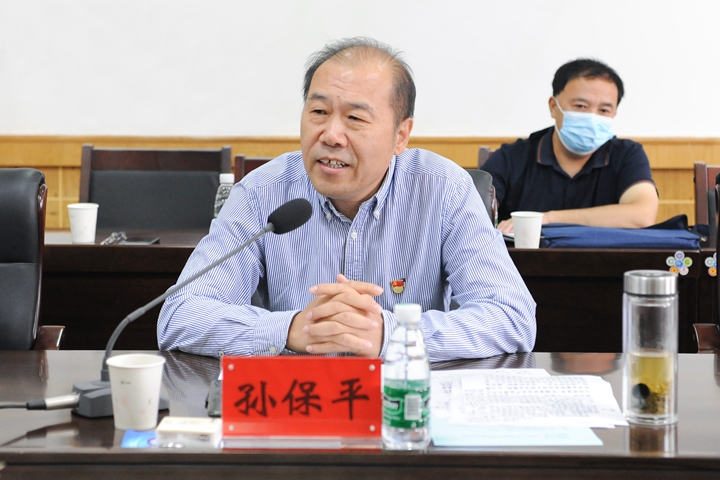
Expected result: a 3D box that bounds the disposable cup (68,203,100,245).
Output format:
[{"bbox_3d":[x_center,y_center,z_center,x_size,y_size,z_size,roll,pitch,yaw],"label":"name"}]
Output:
[{"bbox_3d":[-0.672,-0.041,2.520,0.077,0.087,0.077,0,5,0],"label":"disposable cup"}]

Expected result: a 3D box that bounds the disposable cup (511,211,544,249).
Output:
[{"bbox_3d":[0.390,-0.022,2.420,0.077,0.087,0.077,0,5,0],"label":"disposable cup"}]

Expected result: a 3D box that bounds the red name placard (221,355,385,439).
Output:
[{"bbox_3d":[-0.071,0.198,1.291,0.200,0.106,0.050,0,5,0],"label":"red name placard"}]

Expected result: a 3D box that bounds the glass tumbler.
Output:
[{"bbox_3d":[0.393,0.142,1.393,0.072,0.199,0.072,0,5,0],"label":"glass tumbler"}]

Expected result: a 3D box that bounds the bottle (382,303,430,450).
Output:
[{"bbox_3d":[0.058,0.166,1.275,0.059,0.174,0.059,0,5,0],"label":"bottle"}]

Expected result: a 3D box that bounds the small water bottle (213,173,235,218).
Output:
[{"bbox_3d":[-0.319,-0.079,2.490,0.059,0.174,0.059,0,5,0],"label":"small water bottle"}]

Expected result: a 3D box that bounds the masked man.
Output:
[{"bbox_3d":[0.574,0.108,2.868,0.490,1.220,0.680,1,5,6],"label":"masked man"}]

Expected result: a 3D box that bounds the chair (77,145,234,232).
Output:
[{"bbox_3d":[-0.662,0.208,2.977,0.500,0.980,0.580,1,5,6],"label":"chair"}]

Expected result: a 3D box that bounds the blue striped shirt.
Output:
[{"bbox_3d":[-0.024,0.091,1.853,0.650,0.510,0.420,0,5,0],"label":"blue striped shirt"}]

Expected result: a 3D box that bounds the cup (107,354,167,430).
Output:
[{"bbox_3d":[-0.291,0.201,1.357,0.077,0.087,0.077,0,5,0],"label":"cup"}]

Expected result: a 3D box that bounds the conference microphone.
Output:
[{"bbox_3d":[-0.236,0.083,1.532,0.360,0.295,0.120,-2,5,-22],"label":"conference microphone"}]

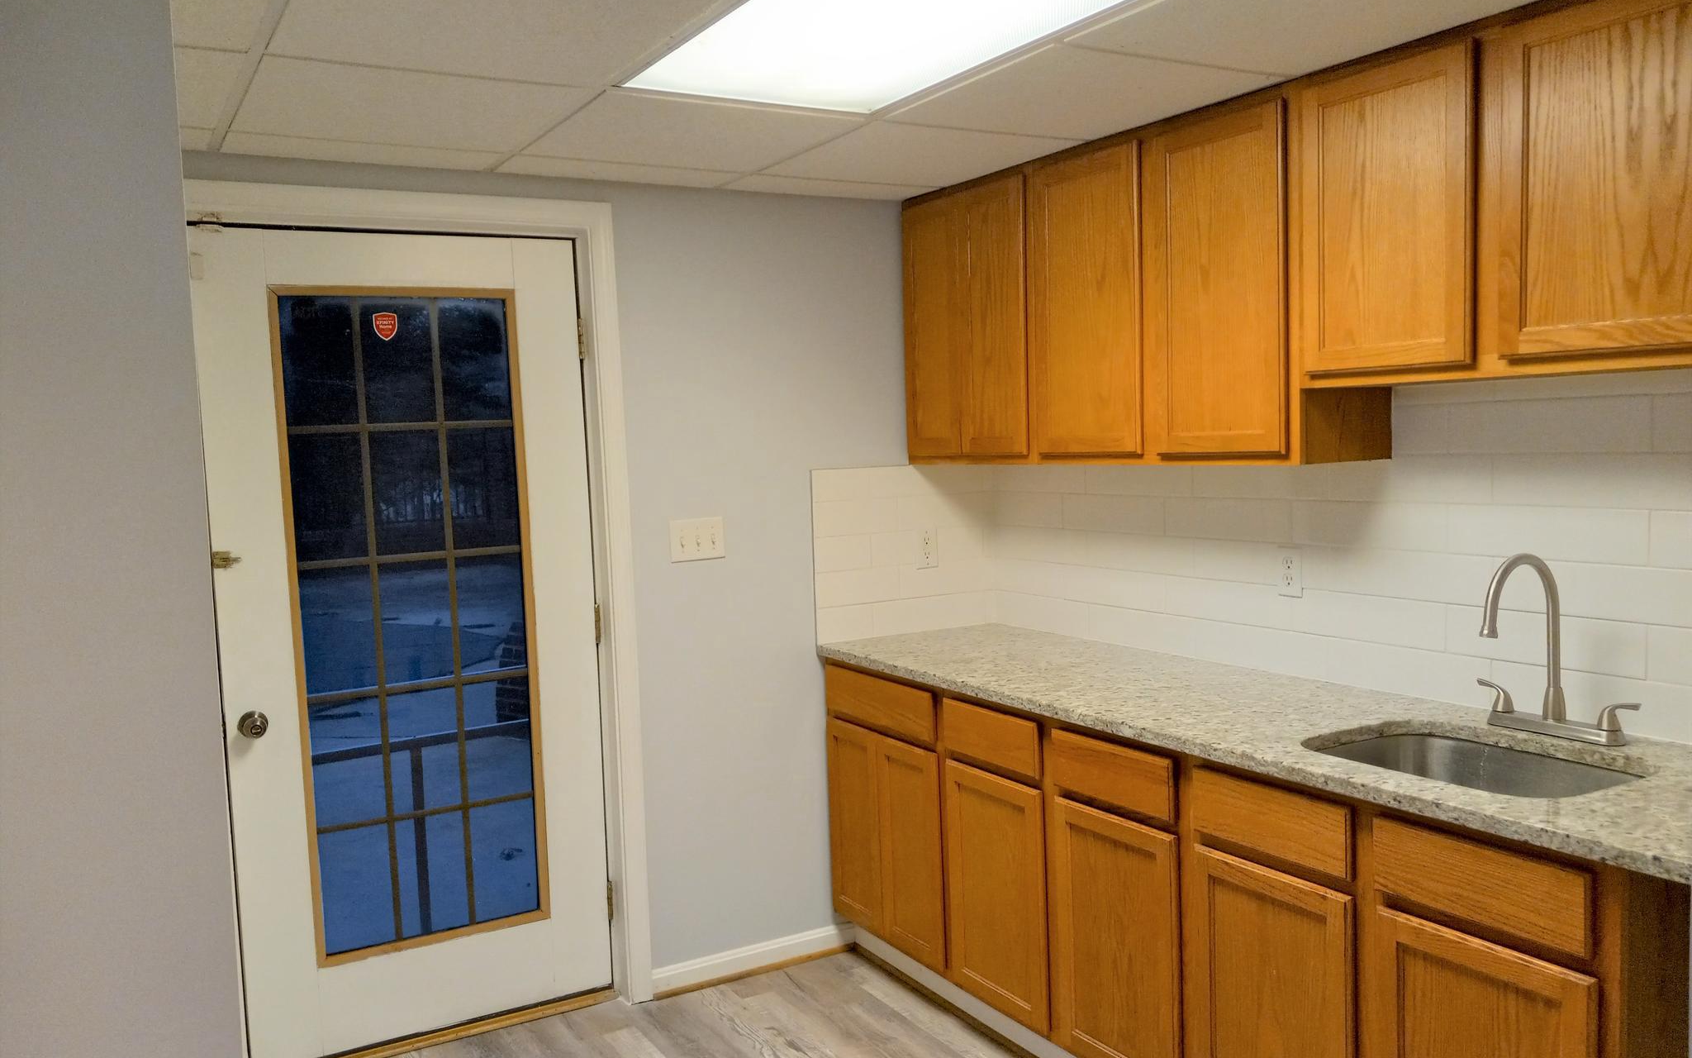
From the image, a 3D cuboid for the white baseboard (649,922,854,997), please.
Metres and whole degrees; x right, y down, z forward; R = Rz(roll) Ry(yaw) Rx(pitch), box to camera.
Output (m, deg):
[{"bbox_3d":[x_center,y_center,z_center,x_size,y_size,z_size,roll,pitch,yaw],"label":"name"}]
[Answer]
[{"bbox_3d":[-0.258,1.210,3.733,0.640,0.080,0.018,-4,5,-30],"label":"white baseboard"}]

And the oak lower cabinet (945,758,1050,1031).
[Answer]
[{"bbox_3d":[0.600,0.838,3.284,0.575,0.564,0.395,-4,5,-30],"label":"oak lower cabinet"}]

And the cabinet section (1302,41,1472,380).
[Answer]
[{"bbox_3d":[1.127,-0.588,2.541,0.298,0.569,0.382,-4,5,-30],"label":"cabinet section"}]

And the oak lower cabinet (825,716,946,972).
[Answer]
[{"bbox_3d":[0.346,0.817,3.724,0.575,0.575,0.581,-4,5,-30],"label":"oak lower cabinet"}]

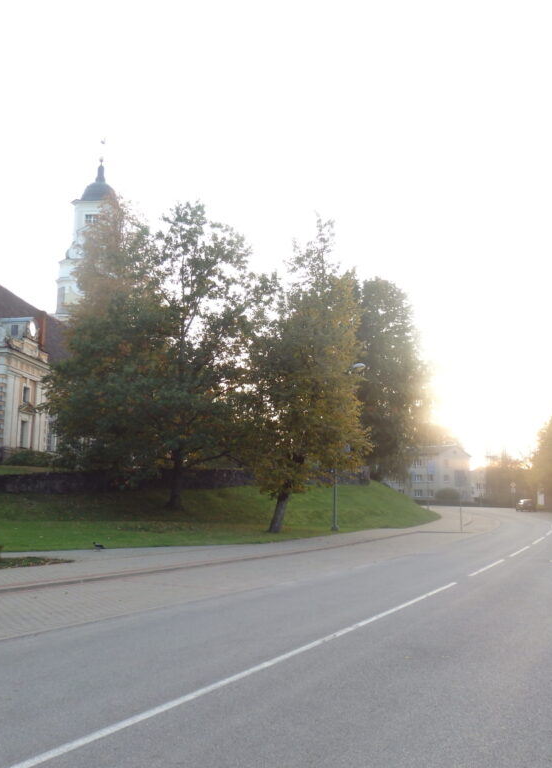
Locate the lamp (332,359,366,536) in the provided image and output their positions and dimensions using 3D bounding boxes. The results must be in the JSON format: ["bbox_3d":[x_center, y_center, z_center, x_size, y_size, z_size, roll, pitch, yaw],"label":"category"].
[{"bbox_3d":[3.875,3.256,39.290,1.800,8.954,0.420,-3,-9,26],"label":"lamp"}]

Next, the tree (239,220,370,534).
[{"bbox_3d":[1.432,-0.619,37.911,6.562,16.173,6.200,1,-8,0],"label":"tree"}]

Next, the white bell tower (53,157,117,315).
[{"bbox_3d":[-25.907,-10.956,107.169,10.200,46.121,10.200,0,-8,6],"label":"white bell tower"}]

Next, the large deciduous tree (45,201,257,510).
[{"bbox_3d":[-7.515,-1.979,44.295,12.699,18.849,11.800,1,-8,0],"label":"large deciduous tree"}]

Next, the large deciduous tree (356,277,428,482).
[{"bbox_3d":[10.915,-0.618,70.361,7.612,19.807,7.600,1,-8,0],"label":"large deciduous tree"}]

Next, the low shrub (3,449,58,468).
[{"bbox_3d":[-19.244,5.853,58.108,4.400,1.565,2.800,1,-8,0],"label":"low shrub"}]

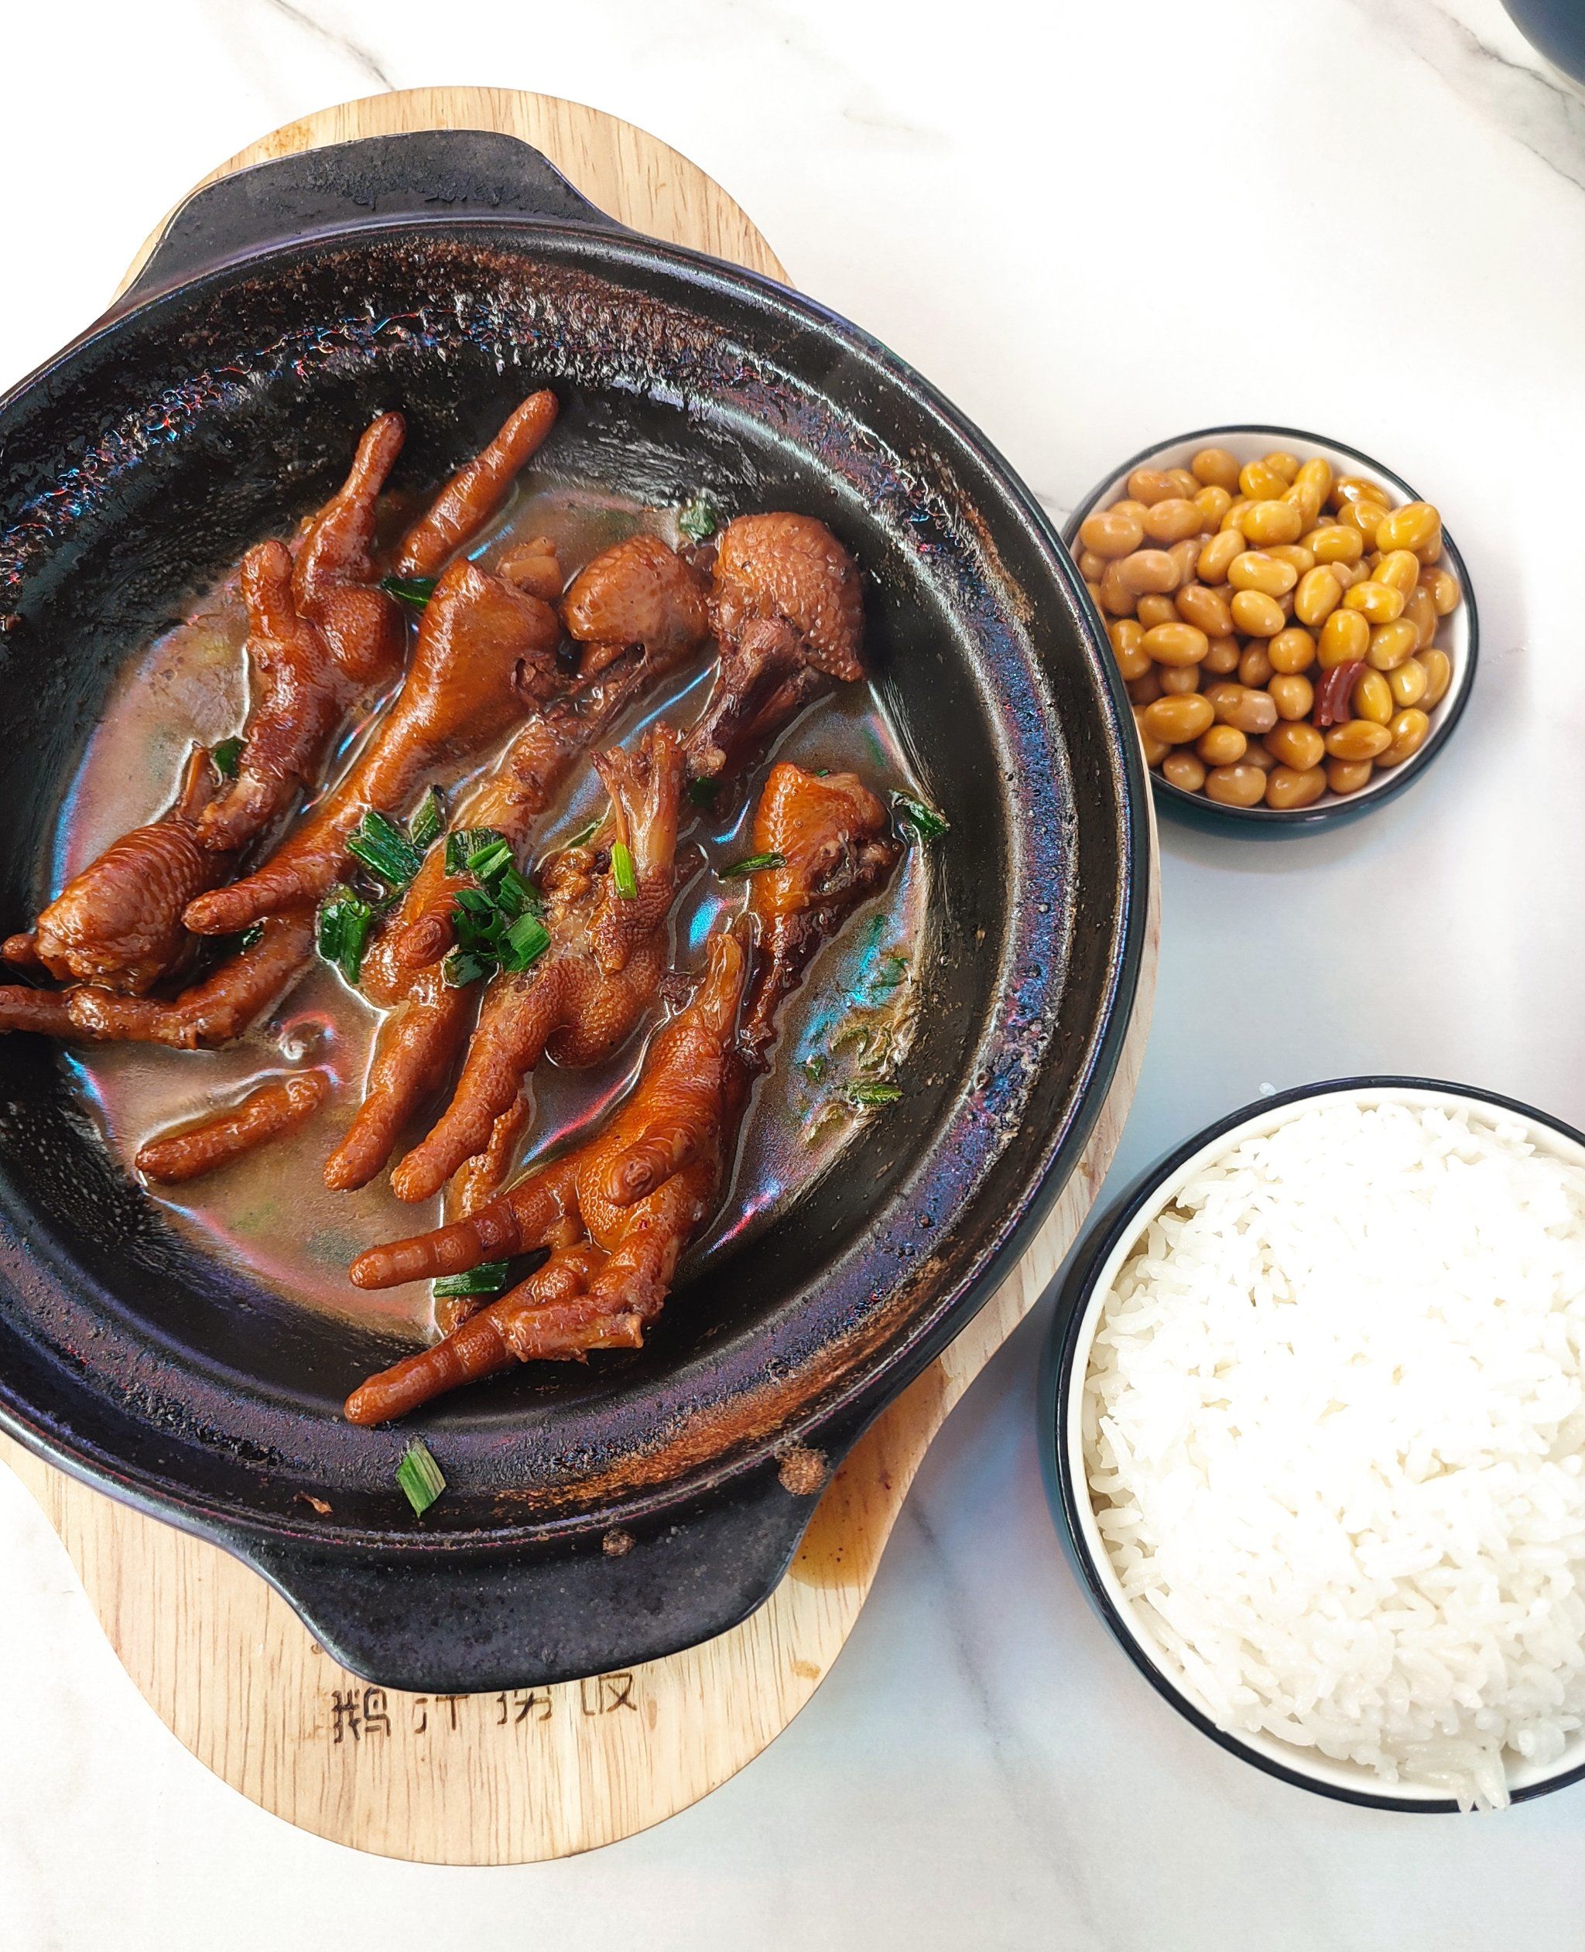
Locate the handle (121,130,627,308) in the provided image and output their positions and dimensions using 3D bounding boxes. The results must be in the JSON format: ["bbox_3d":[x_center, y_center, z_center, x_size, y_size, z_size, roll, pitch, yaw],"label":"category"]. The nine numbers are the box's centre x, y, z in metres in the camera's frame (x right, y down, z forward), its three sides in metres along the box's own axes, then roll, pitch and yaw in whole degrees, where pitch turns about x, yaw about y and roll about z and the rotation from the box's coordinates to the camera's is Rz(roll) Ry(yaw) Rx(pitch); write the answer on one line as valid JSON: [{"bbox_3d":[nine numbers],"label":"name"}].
[{"bbox_3d":[-0.079,-0.142,0.294,0.094,0.017,0.030,-9,77,-2],"label":"handle"}]

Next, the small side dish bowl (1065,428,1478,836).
[{"bbox_3d":[0.095,-0.069,0.326,0.086,0.038,0.086,0,77,0],"label":"small side dish bowl"}]

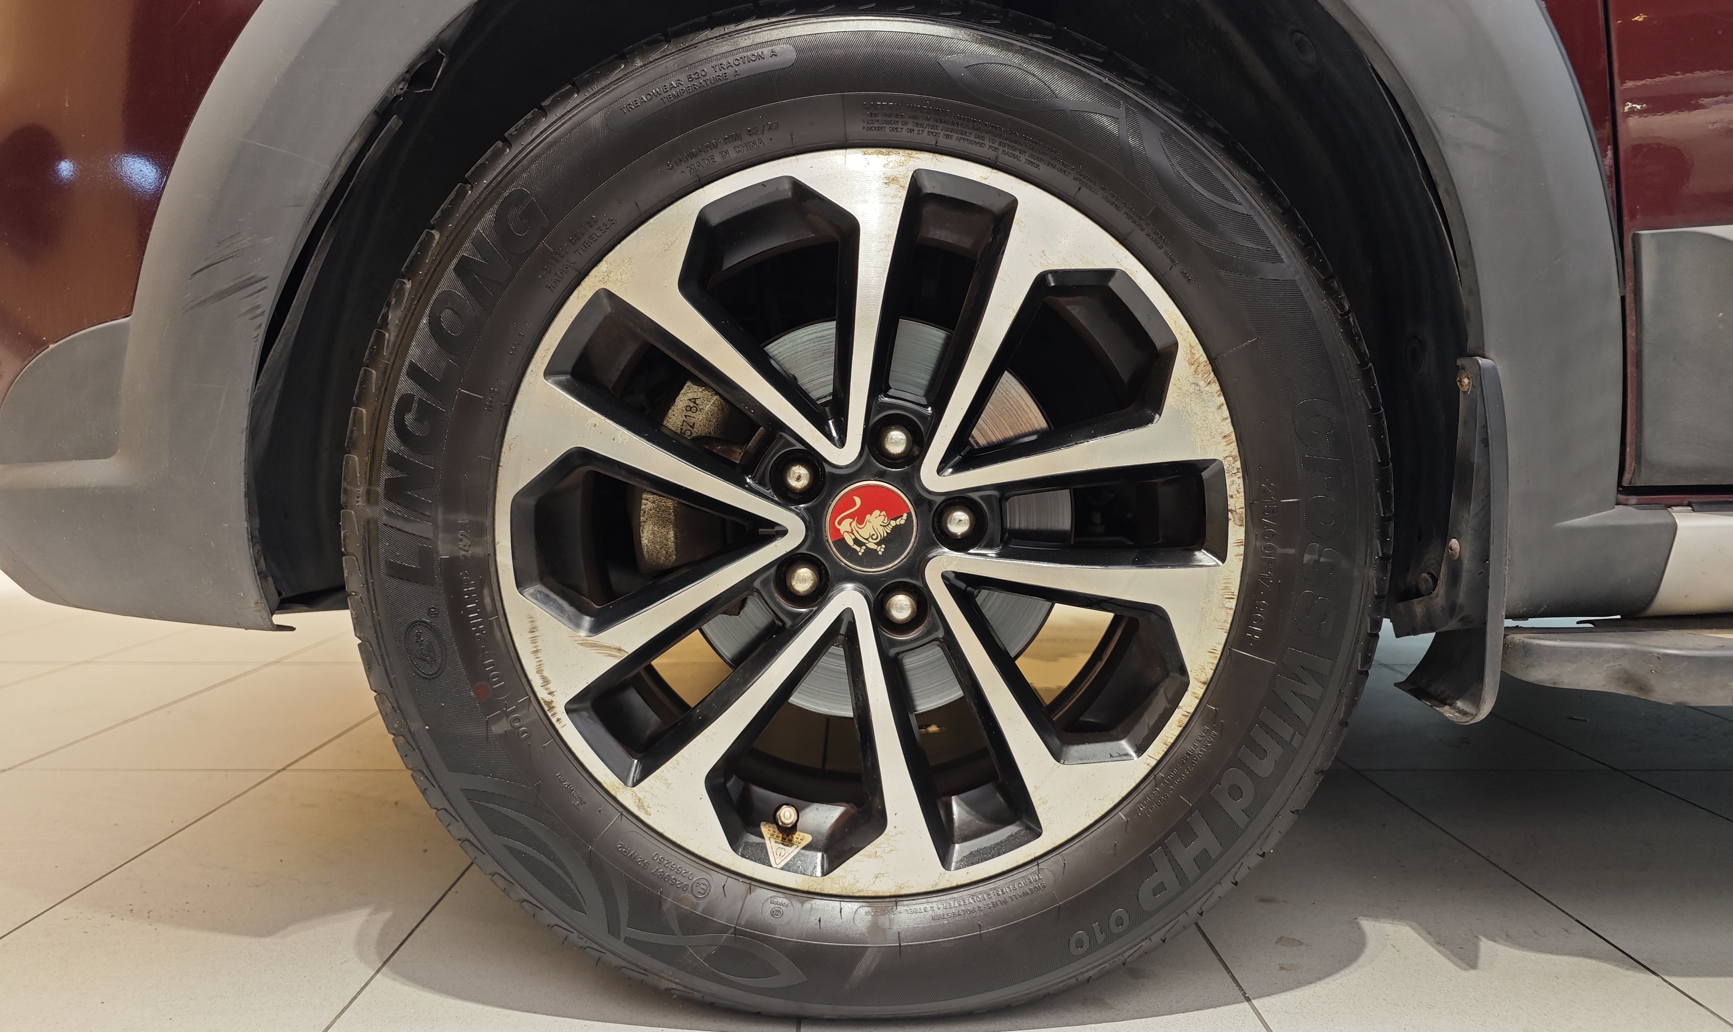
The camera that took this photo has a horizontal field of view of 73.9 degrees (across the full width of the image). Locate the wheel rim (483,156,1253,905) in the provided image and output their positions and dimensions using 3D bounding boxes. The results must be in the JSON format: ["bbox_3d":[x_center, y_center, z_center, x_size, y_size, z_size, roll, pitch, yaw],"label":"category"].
[{"bbox_3d":[0.001,0.002,0.821,0.472,0.472,0.195,0,4,-1],"label":"wheel rim"}]

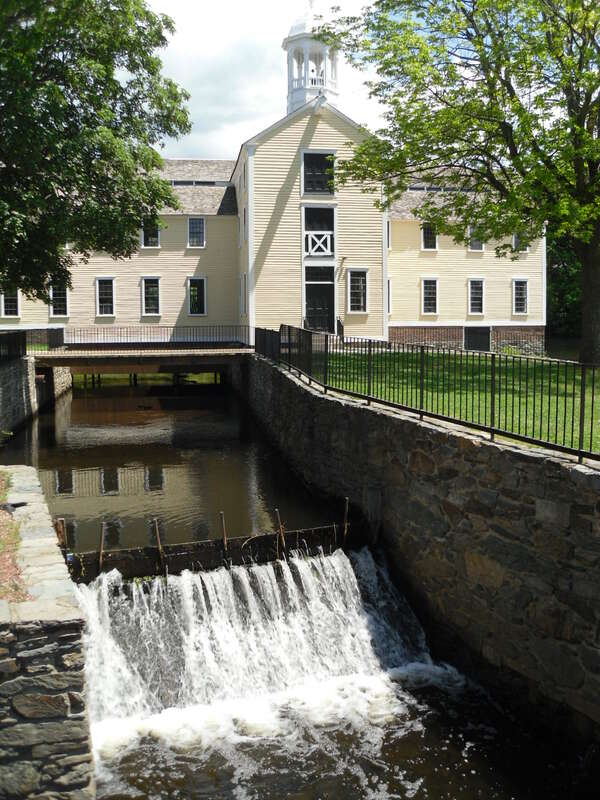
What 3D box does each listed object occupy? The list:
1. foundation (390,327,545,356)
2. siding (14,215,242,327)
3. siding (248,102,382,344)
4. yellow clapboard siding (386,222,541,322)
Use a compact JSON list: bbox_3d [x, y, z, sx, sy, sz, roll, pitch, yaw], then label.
[{"bbox_3d":[9.547,-3.401,44.865,9.490,1.590,0.350,-1,6,-9],"label":"foundation"},{"bbox_3d":[-9.234,-6.640,41.430,12.080,6.030,0.250,-1,6,-9],"label":"siding"},{"bbox_3d":[0.877,-8.083,36.414,6.290,10.620,0.250,-1,6,-9],"label":"siding"},{"bbox_3d":[9.439,-7.179,44.415,9.340,5.790,0.250,-1,6,-9],"label":"yellow clapboard siding"}]

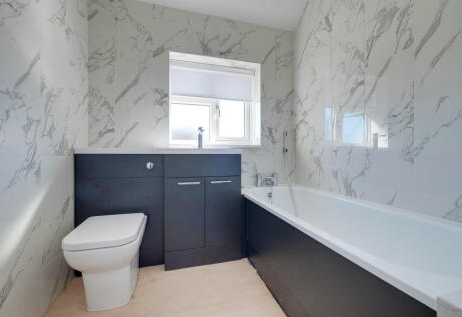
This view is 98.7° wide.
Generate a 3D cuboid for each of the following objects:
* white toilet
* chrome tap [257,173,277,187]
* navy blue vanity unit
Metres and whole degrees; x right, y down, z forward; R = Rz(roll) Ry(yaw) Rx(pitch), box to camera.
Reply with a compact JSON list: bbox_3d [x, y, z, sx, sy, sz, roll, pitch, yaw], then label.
[{"bbox_3d":[-0.753,0.631,1.251,0.364,0.427,0.516,0,0,-15],"label":"white toilet"},{"bbox_3d":[0.378,0.217,1.961,0.225,0.136,0.136,0,0,-15],"label":"chrome tap"},{"bbox_3d":[-0.539,0.401,1.652,1.207,0.884,0.341,0,0,-15],"label":"navy blue vanity unit"}]

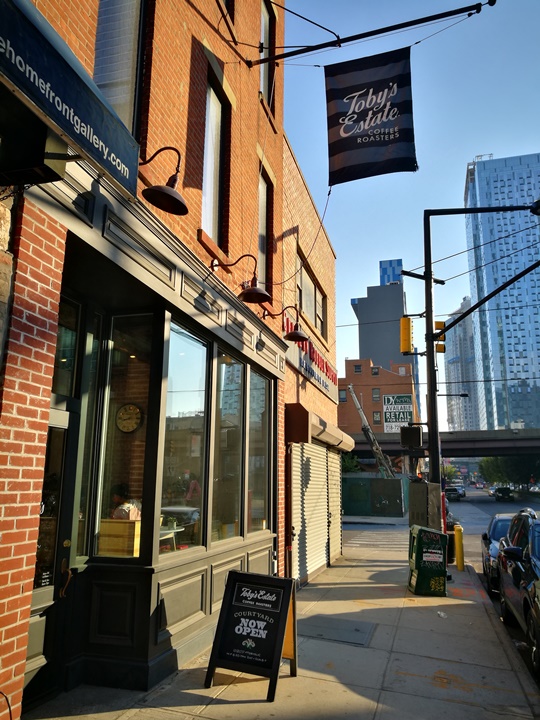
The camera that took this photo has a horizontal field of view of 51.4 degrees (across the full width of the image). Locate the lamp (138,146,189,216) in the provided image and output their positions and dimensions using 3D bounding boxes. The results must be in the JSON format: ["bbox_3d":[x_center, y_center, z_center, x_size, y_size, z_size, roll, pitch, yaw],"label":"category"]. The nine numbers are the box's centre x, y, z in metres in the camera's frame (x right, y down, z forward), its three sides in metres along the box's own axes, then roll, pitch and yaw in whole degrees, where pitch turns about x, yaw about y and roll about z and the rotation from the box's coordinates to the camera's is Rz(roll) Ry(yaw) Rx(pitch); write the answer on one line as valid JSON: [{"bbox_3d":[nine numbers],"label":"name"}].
[{"bbox_3d":[-0.860,-1.296,4.047,0.610,0.505,0.356,-3,-13,16],"label":"lamp"}]

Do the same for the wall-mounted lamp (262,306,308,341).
[{"bbox_3d":[0.223,-0.514,7.808,0.650,0.480,0.350,-3,-13,15],"label":"wall-mounted lamp"}]

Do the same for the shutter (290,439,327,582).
[{"bbox_3d":[0.716,2.571,9.773,0.100,2.120,3.000,-3,-13,16],"label":"shutter"}]

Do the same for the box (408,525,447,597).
[{"bbox_3d":[2.570,3.262,9.173,0.500,1.050,0.390,4,-12,0],"label":"box"}]

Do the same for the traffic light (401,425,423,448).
[{"bbox_3d":[3.044,1.670,12.100,0.430,0.460,0.220,-5,-13,25],"label":"traffic light"}]

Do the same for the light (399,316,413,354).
[{"bbox_3d":[2.693,-0.459,11.146,0.240,0.750,0.340,-4,-13,22],"label":"light"}]

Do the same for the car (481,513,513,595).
[{"bbox_3d":[5.462,3.955,11.692,1.780,1.450,4.500,-3,-13,16],"label":"car"}]

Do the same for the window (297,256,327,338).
[{"bbox_3d":[0.915,-1.225,11.908,0.150,1.200,2.900,-3,-13,15],"label":"window"}]

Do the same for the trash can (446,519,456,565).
[{"bbox_3d":[4.177,4.213,13.074,0.580,0.980,0.580,-3,-13,16],"label":"trash can"}]

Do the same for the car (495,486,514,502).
[{"bbox_3d":[24.432,14.043,58.742,1.880,1.550,4.600,-4,-13,18],"label":"car"}]

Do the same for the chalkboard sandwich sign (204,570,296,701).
[{"bbox_3d":[-0.120,2.204,4.611,0.570,0.820,0.570,-4,-13,21],"label":"chalkboard sandwich sign"}]

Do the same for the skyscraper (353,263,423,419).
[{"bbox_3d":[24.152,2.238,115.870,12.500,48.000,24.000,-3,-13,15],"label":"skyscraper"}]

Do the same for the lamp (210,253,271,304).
[{"bbox_3d":[-0.293,-0.873,5.933,0.640,0.510,0.356,-3,-13,16],"label":"lamp"}]

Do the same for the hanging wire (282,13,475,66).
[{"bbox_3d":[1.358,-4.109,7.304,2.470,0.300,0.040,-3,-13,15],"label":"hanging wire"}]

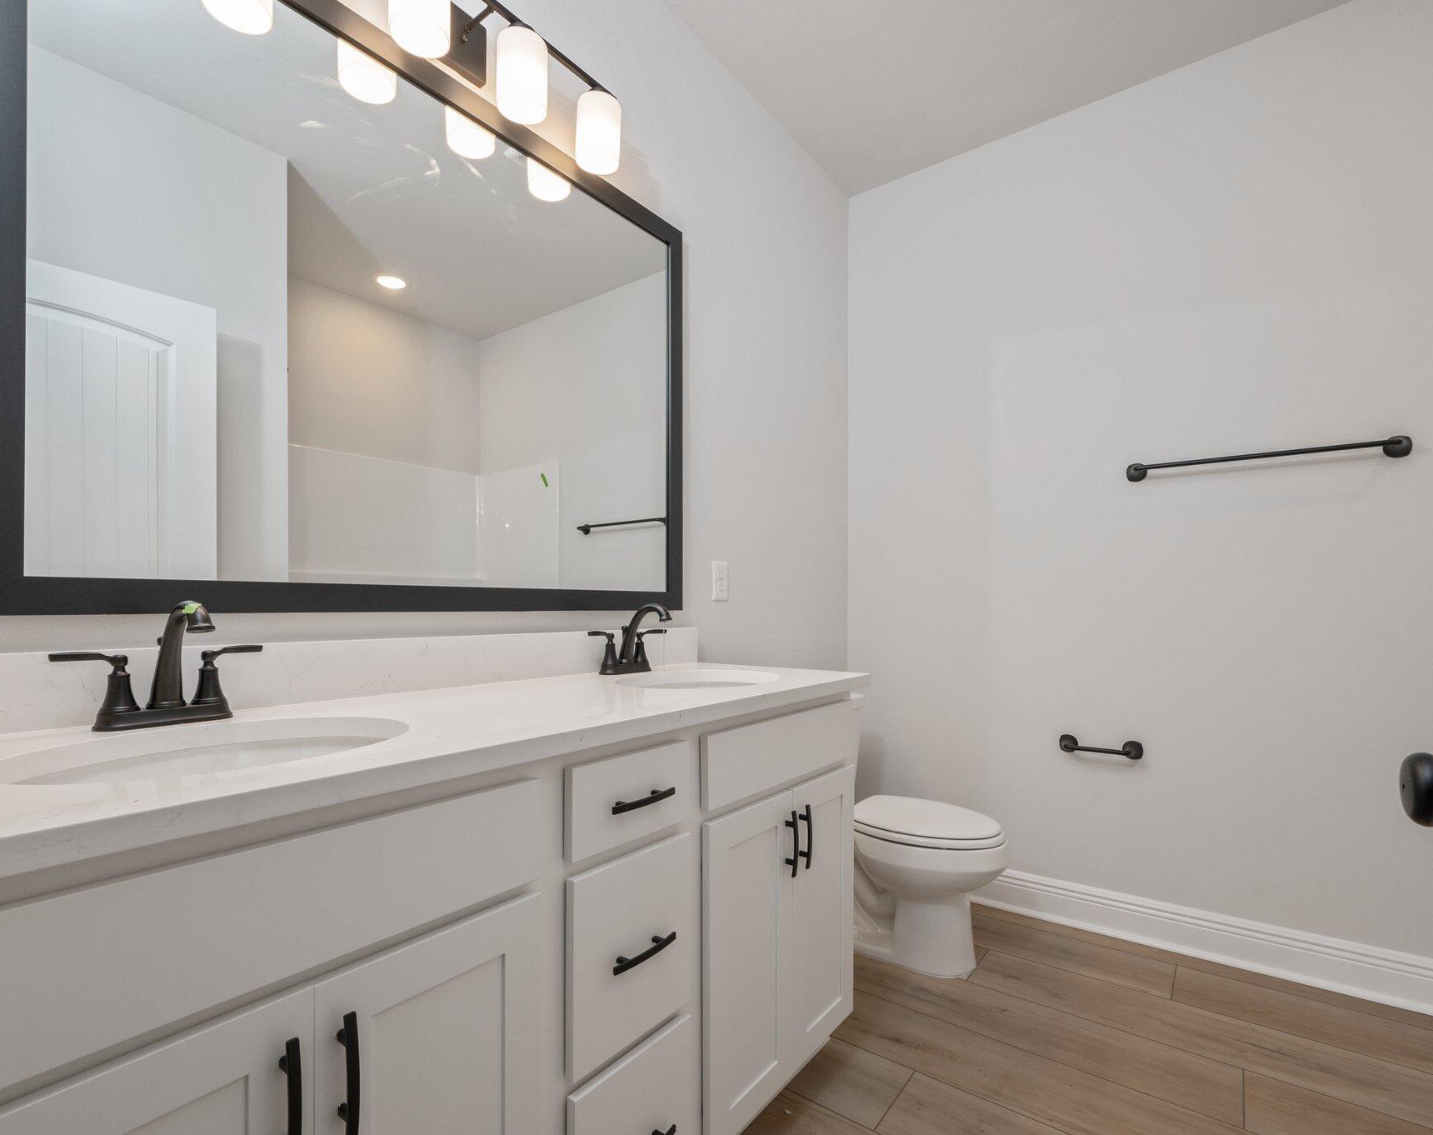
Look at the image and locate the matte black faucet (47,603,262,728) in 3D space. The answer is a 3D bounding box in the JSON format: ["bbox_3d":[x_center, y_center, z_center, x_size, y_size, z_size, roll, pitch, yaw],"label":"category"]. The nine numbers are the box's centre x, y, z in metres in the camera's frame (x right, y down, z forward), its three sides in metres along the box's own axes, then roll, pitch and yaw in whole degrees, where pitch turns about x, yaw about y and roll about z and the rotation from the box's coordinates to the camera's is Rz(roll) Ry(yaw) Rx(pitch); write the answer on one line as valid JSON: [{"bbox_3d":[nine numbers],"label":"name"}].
[{"bbox_3d":[-0.745,0.133,0.917,0.173,0.172,0.245,-2,-3,37],"label":"matte black faucet"}]

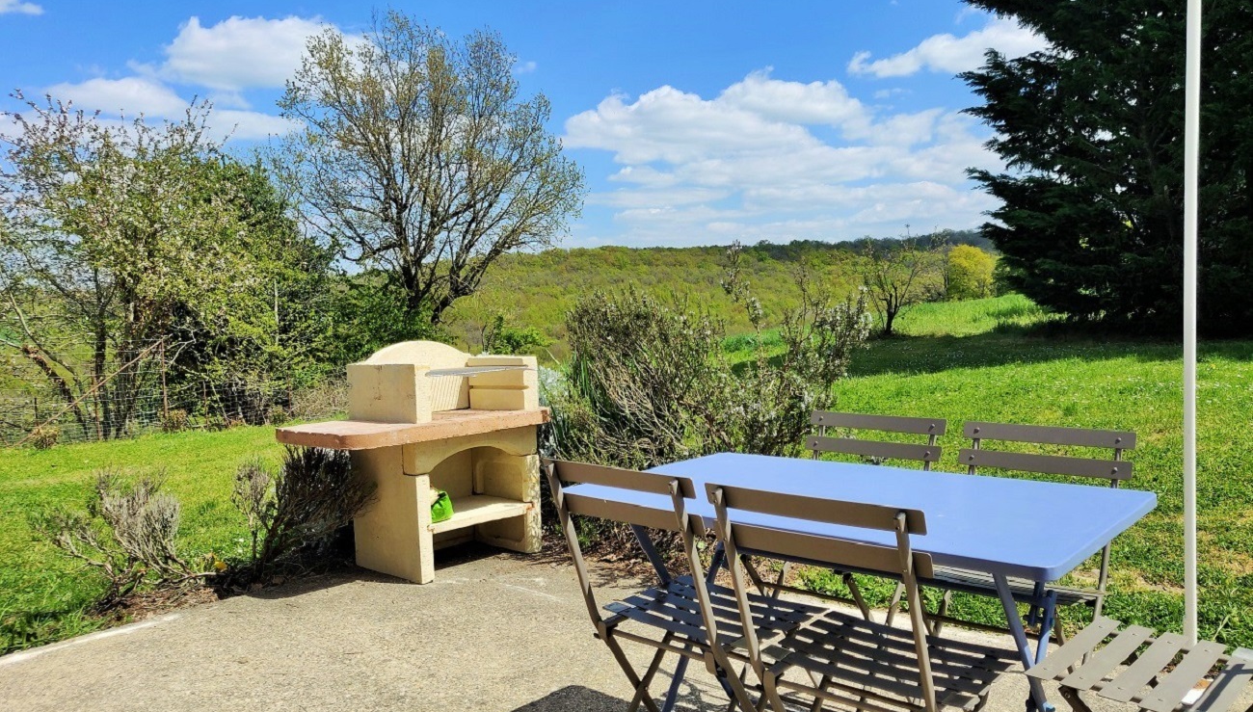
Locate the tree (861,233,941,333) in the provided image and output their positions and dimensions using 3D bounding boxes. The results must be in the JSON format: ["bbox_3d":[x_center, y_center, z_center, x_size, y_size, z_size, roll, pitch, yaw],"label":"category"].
[{"bbox_3d":[9.087,-2.353,30.000,2.700,3.350,2.600,-1,2,0],"label":"tree"}]

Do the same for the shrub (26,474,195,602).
[{"bbox_3d":[-2.206,0.774,3.880,0.620,0.530,0.550,-1,2,0],"label":"shrub"}]

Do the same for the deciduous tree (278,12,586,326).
[{"bbox_3d":[-4.039,-3.402,19.000,6.200,7.600,5.800,-1,2,0],"label":"deciduous tree"}]

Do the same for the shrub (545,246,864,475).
[{"bbox_3d":[0.463,0.163,4.950,1.600,1.500,1.300,-1,2,0],"label":"shrub"}]

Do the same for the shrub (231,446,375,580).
[{"bbox_3d":[-1.516,0.732,4.240,0.620,0.600,0.580,-1,2,0],"label":"shrub"}]

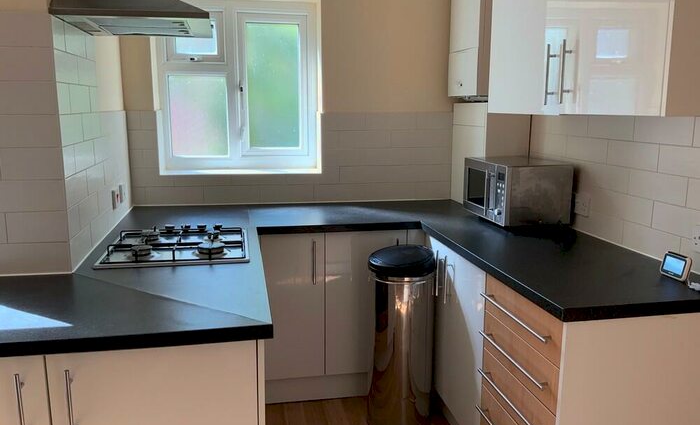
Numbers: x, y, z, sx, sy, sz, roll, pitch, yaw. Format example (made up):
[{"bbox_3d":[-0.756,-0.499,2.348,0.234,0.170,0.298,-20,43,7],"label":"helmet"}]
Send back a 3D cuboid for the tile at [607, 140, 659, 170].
[{"bbox_3d":[1.093,-0.220,2.269,0.010,0.100,0.300,-2,11,-11],"label":"tile"}]

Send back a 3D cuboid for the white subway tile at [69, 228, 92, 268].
[{"bbox_3d":[-0.939,0.118,2.045,0.010,0.100,0.300,-2,11,-12],"label":"white subway tile"}]

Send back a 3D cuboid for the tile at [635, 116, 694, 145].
[{"bbox_3d":[1.110,-0.291,2.079,0.009,0.100,0.300,-2,11,-10],"label":"tile"}]

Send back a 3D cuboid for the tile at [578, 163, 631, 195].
[{"bbox_3d":[1.063,-0.146,2.433,0.010,0.100,0.300,-2,11,-11],"label":"tile"}]

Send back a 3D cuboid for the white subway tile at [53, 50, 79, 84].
[{"bbox_3d":[-0.937,-0.477,1.935,0.010,0.100,0.297,-2,11,-12],"label":"white subway tile"}]

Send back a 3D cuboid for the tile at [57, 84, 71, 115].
[{"bbox_3d":[-0.922,-0.365,1.882,0.010,0.100,0.149,-2,11,-12],"label":"tile"}]

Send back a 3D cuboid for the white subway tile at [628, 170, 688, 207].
[{"bbox_3d":[1.109,-0.092,2.115,0.009,0.100,0.300,-2,11,-10],"label":"white subway tile"}]

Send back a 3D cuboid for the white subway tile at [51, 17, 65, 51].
[{"bbox_3d":[-0.926,-0.567,1.855,0.010,0.100,0.141,-2,11,-11],"label":"white subway tile"}]

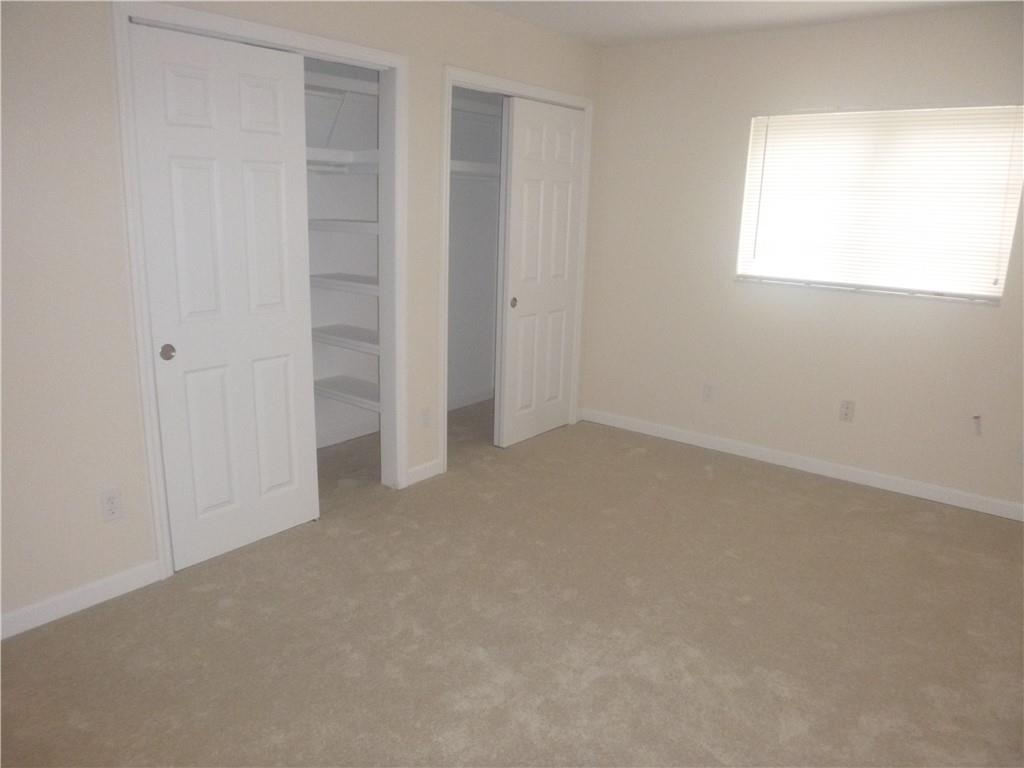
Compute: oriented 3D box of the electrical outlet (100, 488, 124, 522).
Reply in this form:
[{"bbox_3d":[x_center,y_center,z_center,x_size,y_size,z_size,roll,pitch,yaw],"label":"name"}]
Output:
[{"bbox_3d":[-1.458,0.445,2.703,0.011,0.115,0.070,12,17,37],"label":"electrical outlet"}]

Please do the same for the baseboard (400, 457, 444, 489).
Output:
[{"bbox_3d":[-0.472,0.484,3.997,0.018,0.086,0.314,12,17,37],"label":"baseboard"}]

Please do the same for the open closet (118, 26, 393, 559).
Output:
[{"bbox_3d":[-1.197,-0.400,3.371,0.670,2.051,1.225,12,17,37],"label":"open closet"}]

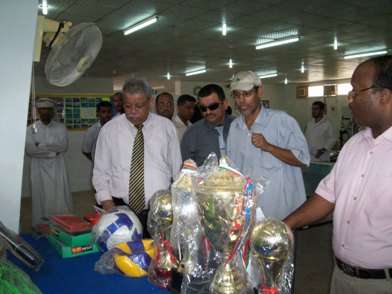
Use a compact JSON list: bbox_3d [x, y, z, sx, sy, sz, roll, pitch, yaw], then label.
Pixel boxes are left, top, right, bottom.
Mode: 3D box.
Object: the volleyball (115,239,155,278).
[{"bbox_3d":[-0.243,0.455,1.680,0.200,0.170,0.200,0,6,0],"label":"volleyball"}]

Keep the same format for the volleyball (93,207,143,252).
[{"bbox_3d":[-0.349,0.375,1.820,0.224,0.224,0.224,0,6,0],"label":"volleyball"}]

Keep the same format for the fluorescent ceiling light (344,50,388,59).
[{"bbox_3d":[3.941,-2.160,9.500,0.090,0.090,1.220,-3,7,-28],"label":"fluorescent ceiling light"}]

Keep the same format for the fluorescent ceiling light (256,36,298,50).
[{"bbox_3d":[1.440,-1.858,7.300,0.090,0.090,1.220,-3,7,-28],"label":"fluorescent ceiling light"}]

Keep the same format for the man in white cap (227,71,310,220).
[{"bbox_3d":[0.439,0.424,2.491,0.520,1.759,0.380,3,7,30],"label":"man in white cap"}]

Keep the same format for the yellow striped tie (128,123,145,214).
[{"bbox_3d":[-0.340,0.123,2.330,0.092,0.530,0.060,0,6,-5],"label":"yellow striped tie"}]

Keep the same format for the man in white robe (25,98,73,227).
[{"bbox_3d":[-1.634,0.285,4.586,0.500,1.661,0.340,-2,6,-19],"label":"man in white robe"}]

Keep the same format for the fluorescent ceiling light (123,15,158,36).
[{"bbox_3d":[-0.734,-1.571,5.300,0.090,0.090,1.220,-3,7,-28],"label":"fluorescent ceiling light"}]

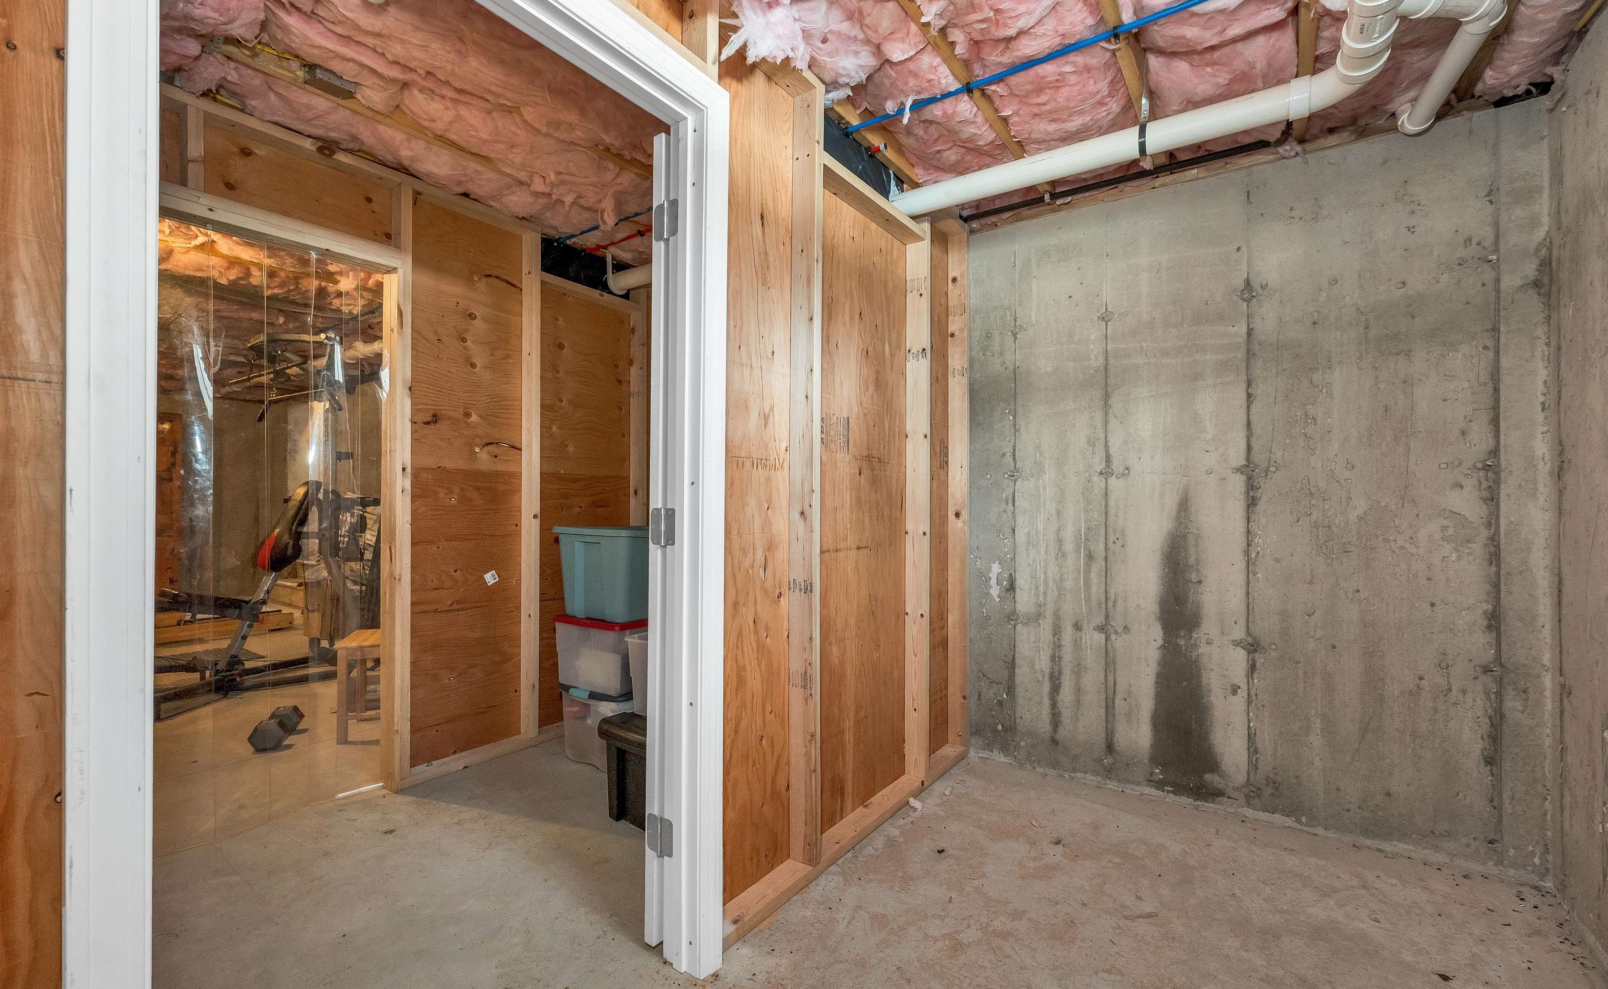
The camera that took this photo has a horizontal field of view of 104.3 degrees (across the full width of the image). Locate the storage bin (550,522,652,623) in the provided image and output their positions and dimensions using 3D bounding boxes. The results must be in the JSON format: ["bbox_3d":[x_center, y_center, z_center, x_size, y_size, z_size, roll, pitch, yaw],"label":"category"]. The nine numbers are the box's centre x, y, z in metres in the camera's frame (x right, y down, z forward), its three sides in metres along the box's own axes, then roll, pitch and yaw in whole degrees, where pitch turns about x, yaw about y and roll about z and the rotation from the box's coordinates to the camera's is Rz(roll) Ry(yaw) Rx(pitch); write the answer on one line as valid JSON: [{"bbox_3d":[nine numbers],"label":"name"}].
[{"bbox_3d":[-0.728,0.336,2.860,0.470,0.385,0.600,0,0,36],"label":"storage bin"}]

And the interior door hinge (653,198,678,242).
[{"bbox_3d":[-0.347,-0.684,1.555,0.090,0.093,0.014,0,0,36],"label":"interior door hinge"}]

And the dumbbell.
[{"bbox_3d":[-2.458,1.085,2.922,0.138,0.120,0.290,0,0,-25],"label":"dumbbell"}]

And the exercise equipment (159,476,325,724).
[{"bbox_3d":[-3.270,0.540,3.470,0.460,1.220,1.150,0,0,12],"label":"exercise equipment"}]

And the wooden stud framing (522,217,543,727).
[{"bbox_3d":[-1.258,-0.041,2.884,0.089,2.300,0.038,0,0,36],"label":"wooden stud framing"}]

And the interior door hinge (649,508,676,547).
[{"bbox_3d":[-0.353,0.081,1.554,0.090,0.093,0.014,0,0,36],"label":"interior door hinge"}]

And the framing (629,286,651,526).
[{"bbox_3d":[-0.892,0.003,3.380,0.089,2.220,0.038,0,0,36],"label":"framing"}]

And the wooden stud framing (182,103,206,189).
[{"bbox_3d":[-1.929,-1.080,1.976,0.089,0.262,0.038,0,0,36],"label":"wooden stud framing"}]

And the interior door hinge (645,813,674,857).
[{"bbox_3d":[-0.358,0.850,1.553,0.090,0.093,0.014,0,0,36],"label":"interior door hinge"}]

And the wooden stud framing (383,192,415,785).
[{"bbox_3d":[-1.586,-0.028,2.445,0.100,2.345,0.060,0,0,36],"label":"wooden stud framing"}]

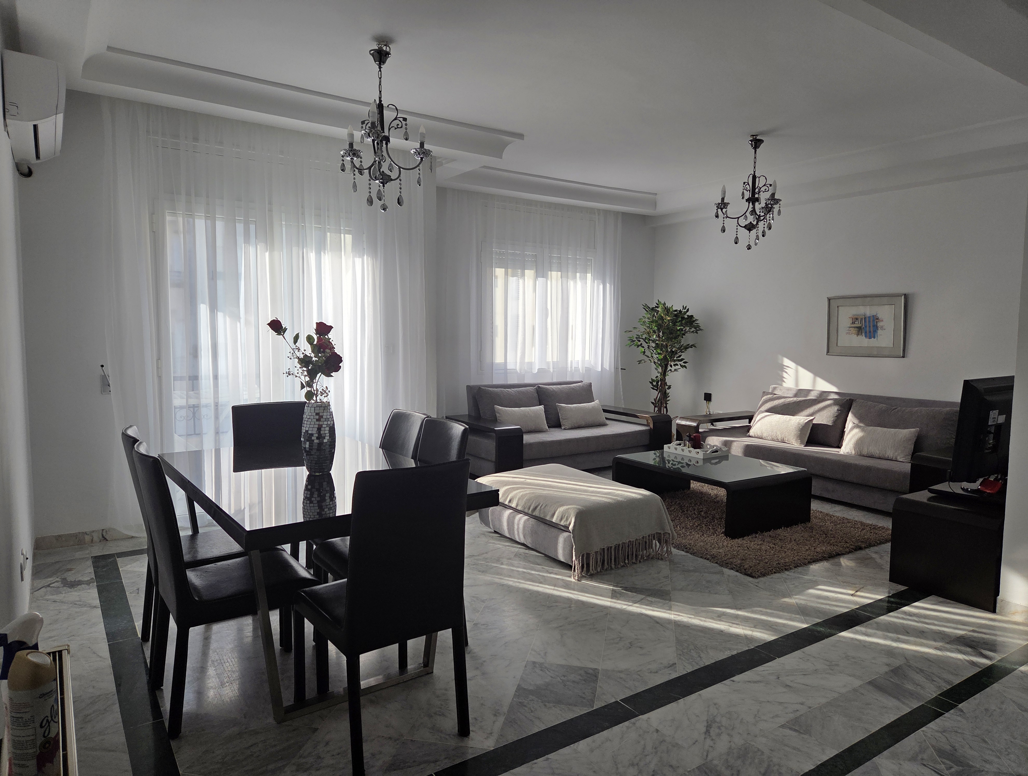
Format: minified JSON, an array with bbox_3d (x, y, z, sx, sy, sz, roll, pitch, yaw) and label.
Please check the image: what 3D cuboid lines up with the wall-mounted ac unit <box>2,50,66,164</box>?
[{"bbox_3d":[-2.046,-1.166,2.944,0.198,0.251,0.789,-2,6,-34],"label":"wall-mounted ac unit"}]

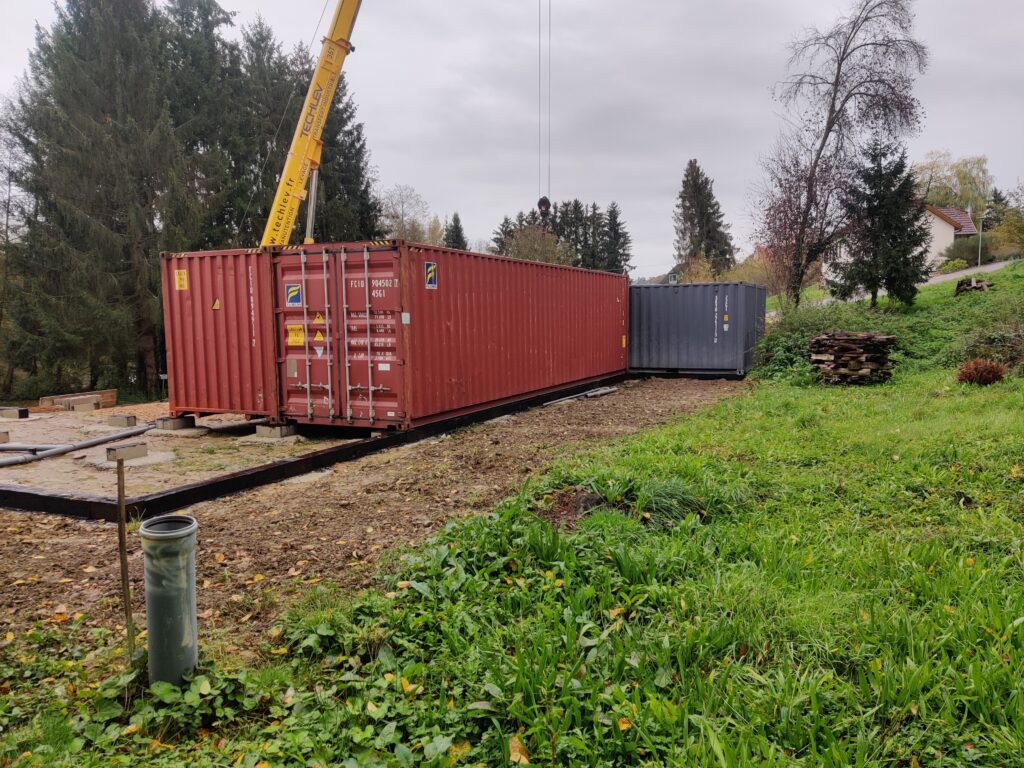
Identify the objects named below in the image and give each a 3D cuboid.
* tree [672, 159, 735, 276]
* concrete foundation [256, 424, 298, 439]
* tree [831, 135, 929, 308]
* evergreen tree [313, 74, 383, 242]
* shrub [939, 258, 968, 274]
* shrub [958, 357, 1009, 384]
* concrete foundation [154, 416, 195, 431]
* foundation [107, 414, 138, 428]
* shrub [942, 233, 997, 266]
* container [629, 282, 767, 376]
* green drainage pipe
[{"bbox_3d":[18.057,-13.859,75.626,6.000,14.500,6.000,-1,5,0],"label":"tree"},{"bbox_3d":[-3.866,0.768,13.143,0.510,0.180,0.390,2,5,24],"label":"concrete foundation"},{"bbox_3d":[14.336,-6.224,31.276,3.800,6.400,3.600,-1,5,0],"label":"tree"},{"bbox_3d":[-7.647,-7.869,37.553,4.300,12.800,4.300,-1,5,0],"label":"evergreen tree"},{"bbox_3d":[31.508,-8.386,57.000,2.100,1.120,1.700,-1,5,0],"label":"shrub"},{"bbox_3d":[9.543,-0.254,16.200,1.030,0.520,0.850,-1,5,0],"label":"shrub"},{"bbox_3d":[-5.952,0.696,14.155,0.440,0.175,0.460,2,5,24],"label":"concrete foundation"},{"bbox_3d":[-7.061,0.678,14.497,0.470,0.175,0.190,2,5,24],"label":"foundation"},{"bbox_3d":[34.368,-10.104,60.000,4.300,2.500,3.200,-1,5,0],"label":"shrub"},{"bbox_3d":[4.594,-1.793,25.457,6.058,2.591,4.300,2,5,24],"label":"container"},{"bbox_3d":[-1.735,1.111,4.085,0.292,0.799,0.292,-1,5,0],"label":"green drainage pipe"}]

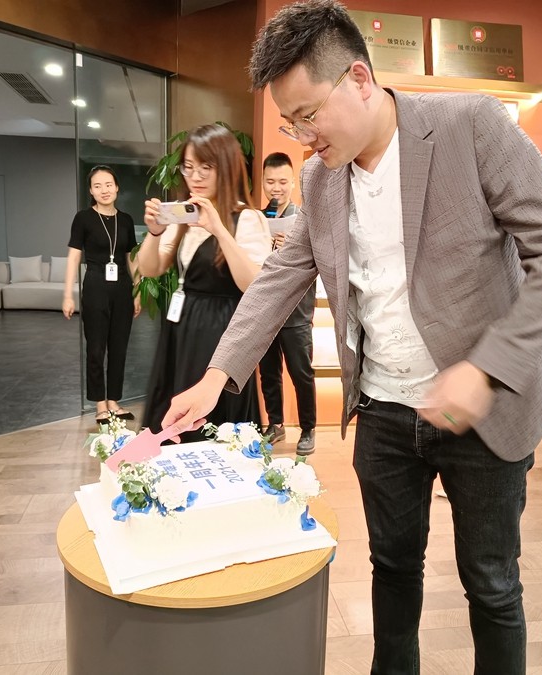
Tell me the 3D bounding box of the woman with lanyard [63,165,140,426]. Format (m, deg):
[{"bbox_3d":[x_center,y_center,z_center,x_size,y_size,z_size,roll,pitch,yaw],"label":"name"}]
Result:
[{"bbox_3d":[-1.112,-0.268,3.893,0.470,1.610,0.280,-2,10,-25],"label":"woman with lanyard"}]

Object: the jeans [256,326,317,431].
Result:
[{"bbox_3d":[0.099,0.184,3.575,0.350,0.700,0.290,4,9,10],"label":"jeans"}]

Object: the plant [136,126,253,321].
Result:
[{"bbox_3d":[-0.448,-0.370,3.843,0.720,1.870,0.680,2,9,0],"label":"plant"}]

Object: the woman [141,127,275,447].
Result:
[{"bbox_3d":[-0.271,0.011,2.374,0.470,1.600,0.430,10,12,41],"label":"woman"}]

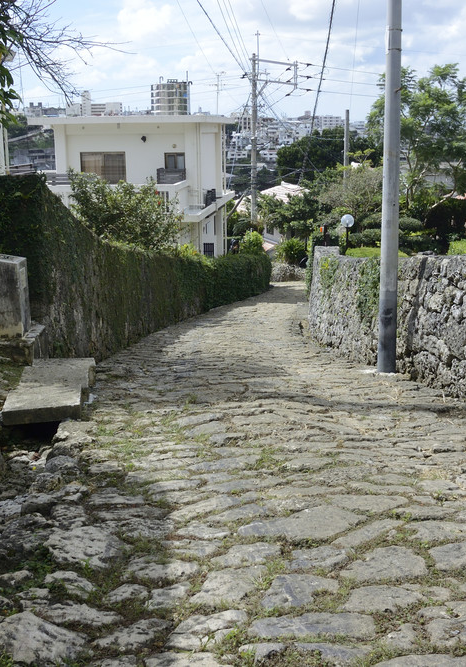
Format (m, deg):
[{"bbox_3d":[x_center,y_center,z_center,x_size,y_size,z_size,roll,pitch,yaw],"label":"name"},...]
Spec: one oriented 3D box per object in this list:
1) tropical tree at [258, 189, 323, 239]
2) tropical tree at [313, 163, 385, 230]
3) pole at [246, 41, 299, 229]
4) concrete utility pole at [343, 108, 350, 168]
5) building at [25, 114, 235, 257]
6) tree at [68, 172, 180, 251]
[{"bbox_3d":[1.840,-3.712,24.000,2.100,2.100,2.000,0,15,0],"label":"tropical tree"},{"bbox_3d":[3.211,-3.662,20.500,1.900,2.100,1.800,0,15,0],"label":"tropical tree"},{"bbox_3d":[1.875,-9.449,37.500,0.700,9.300,2.900,12,19,38],"label":"pole"},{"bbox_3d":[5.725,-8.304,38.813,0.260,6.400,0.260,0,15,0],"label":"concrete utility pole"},{"bbox_3d":[-3.600,-5.079,28.991,6.200,6.200,8.400,2,15,8],"label":"building"},{"bbox_3d":[-2.097,-2.165,14.500,2.150,2.000,2.000,0,15,0],"label":"tree"}]

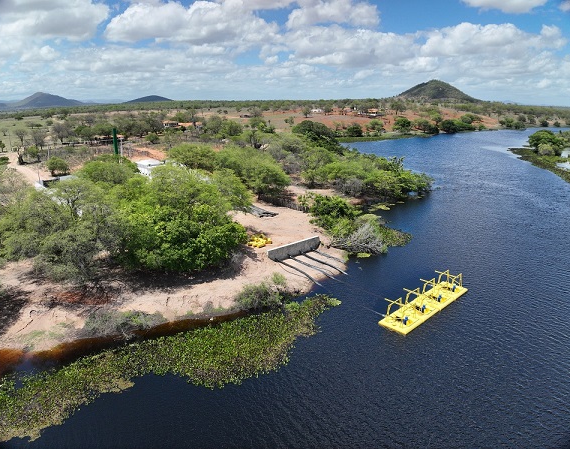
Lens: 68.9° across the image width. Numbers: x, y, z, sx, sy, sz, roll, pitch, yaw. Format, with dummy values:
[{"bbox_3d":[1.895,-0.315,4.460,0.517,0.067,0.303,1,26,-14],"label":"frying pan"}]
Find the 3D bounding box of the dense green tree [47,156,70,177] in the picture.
[{"bbox_3d":[-74.900,-19.350,137.470,7.280,6.440,6.550,-9,19,-27],"label":"dense green tree"}]

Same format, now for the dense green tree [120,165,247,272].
[{"bbox_3d":[-11.750,-0.600,49.300,14.500,11.500,12.500,0,17,0],"label":"dense green tree"}]

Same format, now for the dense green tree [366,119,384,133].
[{"bbox_3d":[71.120,-78.510,330.340,14.300,9.740,12.870,3,17,11],"label":"dense green tree"}]

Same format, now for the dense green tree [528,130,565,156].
[{"bbox_3d":[104.360,-32.370,166.130,13.000,9.800,11.800,0,17,0],"label":"dense green tree"}]

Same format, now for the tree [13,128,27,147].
[{"bbox_3d":[-116.640,-38.360,183.360,5.600,7.800,5.400,0,17,0],"label":"tree"}]

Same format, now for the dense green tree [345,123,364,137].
[{"bbox_3d":[38.540,-52.700,230.640,9.800,7.500,9.000,0,17,0],"label":"dense green tree"}]

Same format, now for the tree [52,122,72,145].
[{"bbox_3d":[-127.980,-52.450,238.040,11.450,12.100,10.310,-9,19,-26],"label":"tree"}]

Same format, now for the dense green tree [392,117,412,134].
[{"bbox_3d":[92.110,-78.510,328.670,15.810,12.090,14.230,4,17,15],"label":"dense green tree"}]

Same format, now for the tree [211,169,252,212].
[{"bbox_3d":[-9.000,-4.970,67.400,6.800,7.600,6.500,0,17,0],"label":"tree"}]

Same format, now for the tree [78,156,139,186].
[{"bbox_3d":[-45.660,-12.470,107.540,16.040,9.610,13.630,-7,18,-22],"label":"tree"}]

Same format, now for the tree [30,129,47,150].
[{"bbox_3d":[-99.460,-34.290,167.790,6.600,8.800,6.400,0,17,0],"label":"tree"}]

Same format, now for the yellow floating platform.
[{"bbox_3d":[18.910,9.900,55.960,17.240,2.500,4.440,-16,23,-42],"label":"yellow floating platform"}]

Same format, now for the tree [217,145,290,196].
[{"bbox_3d":[-8.760,-15.150,112.070,19.950,11.170,16.960,-2,17,-4],"label":"tree"}]

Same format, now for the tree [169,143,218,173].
[{"bbox_3d":[-24.520,-18.030,111.720,12.700,7.600,11.200,0,17,0],"label":"tree"}]

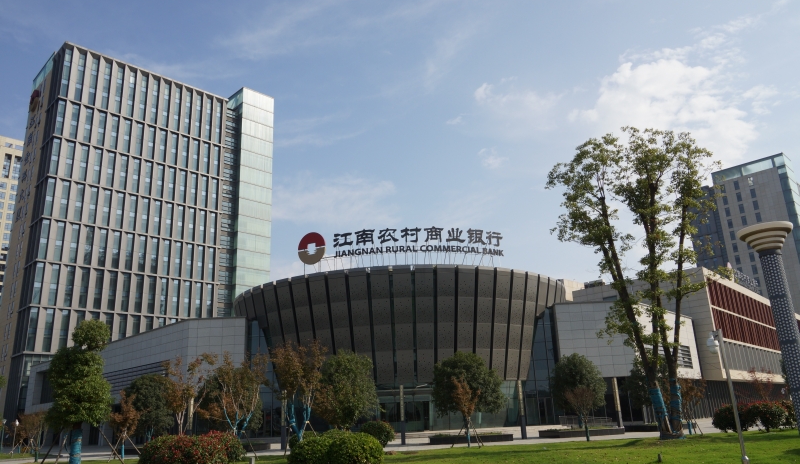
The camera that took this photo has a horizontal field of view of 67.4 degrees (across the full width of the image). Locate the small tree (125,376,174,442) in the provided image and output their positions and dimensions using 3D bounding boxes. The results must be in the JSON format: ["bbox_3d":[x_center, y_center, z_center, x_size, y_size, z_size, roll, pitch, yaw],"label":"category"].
[{"bbox_3d":[-18.914,13.431,45.319,3.473,5.360,3.473,-3,-17,0],"label":"small tree"}]

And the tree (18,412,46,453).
[{"bbox_3d":[-29.871,16.320,48.785,2.276,3.320,2.276,-3,-17,0],"label":"tree"}]

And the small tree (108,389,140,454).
[{"bbox_3d":[-16.920,11.733,36.729,1.897,4.050,1.897,-3,-17,0],"label":"small tree"}]

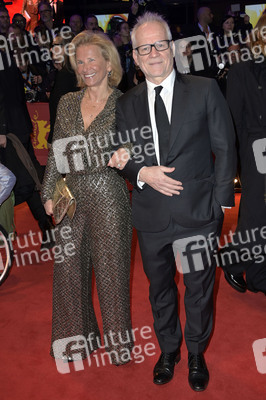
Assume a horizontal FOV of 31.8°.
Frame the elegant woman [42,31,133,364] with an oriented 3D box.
[{"bbox_3d":[-0.215,0.047,2.394,0.470,1.720,0.380,1,15,6],"label":"elegant woman"}]

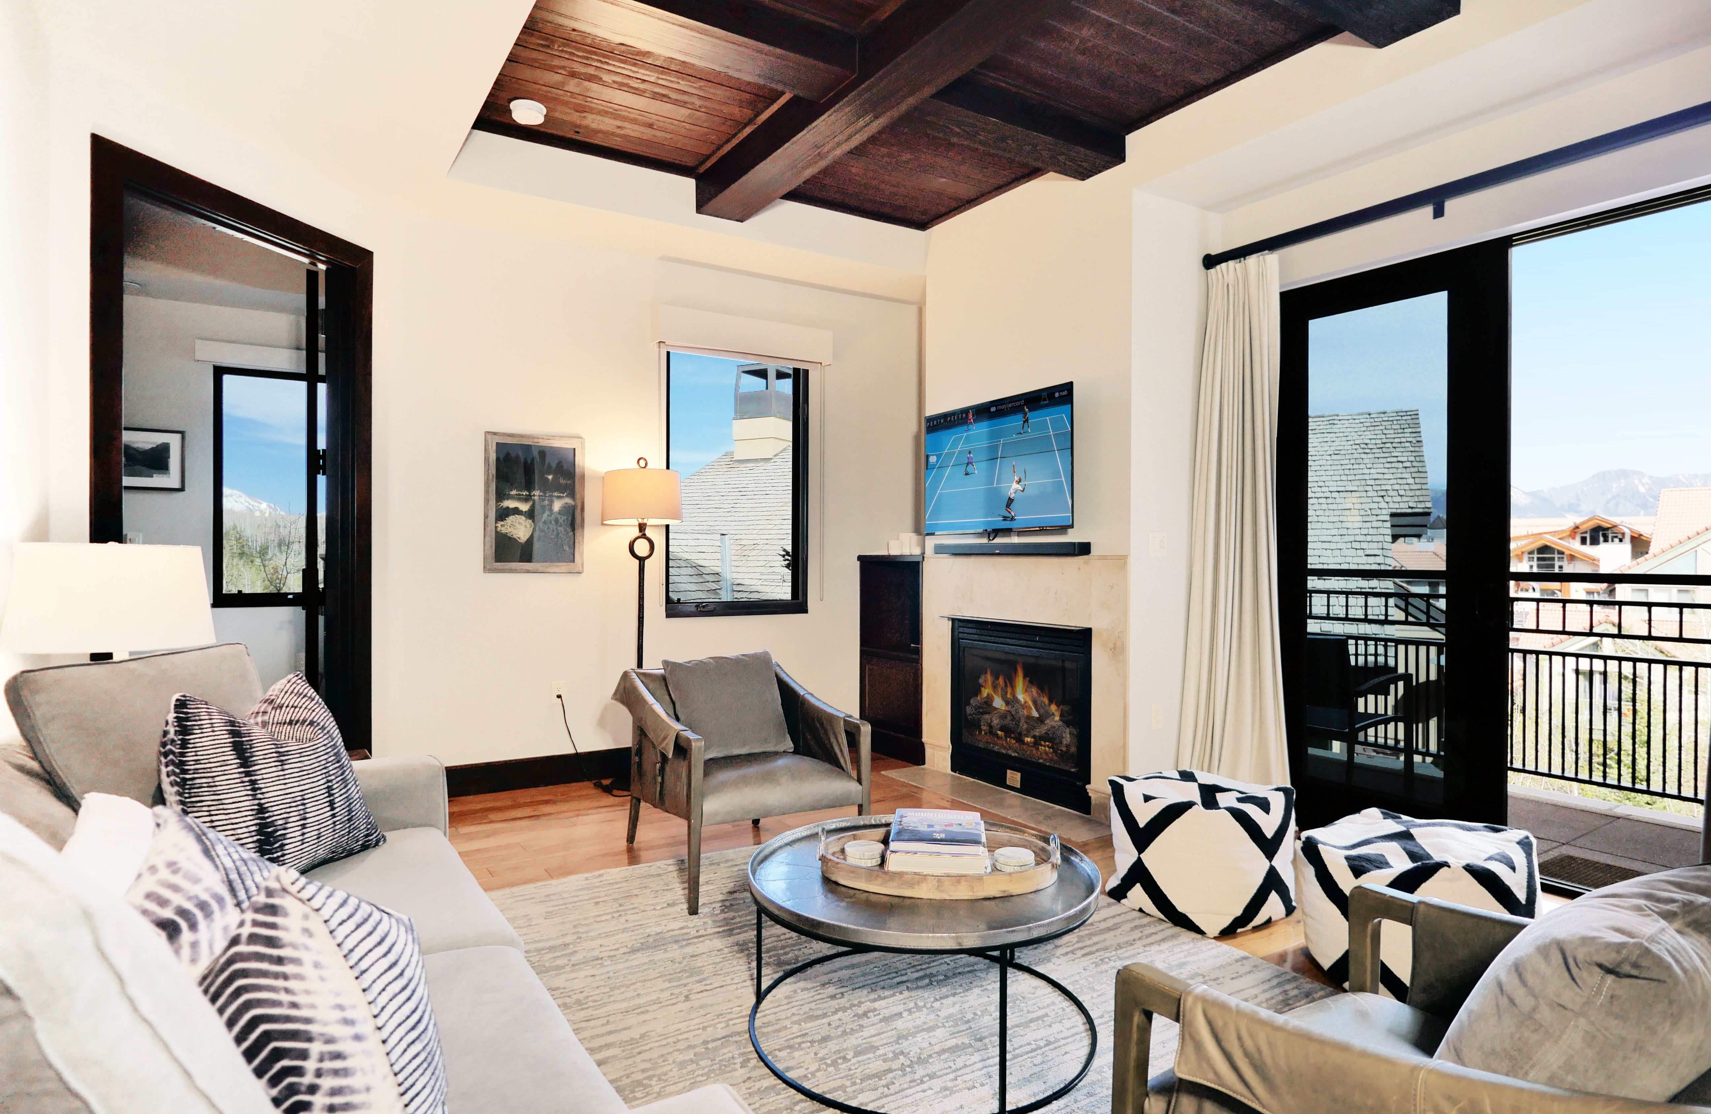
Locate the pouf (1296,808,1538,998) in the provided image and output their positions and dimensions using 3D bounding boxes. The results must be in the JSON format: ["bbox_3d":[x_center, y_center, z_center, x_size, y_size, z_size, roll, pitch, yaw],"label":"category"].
[{"bbox_3d":[1.571,0.990,2.410,0.408,0.413,0.408,0,0,-28],"label":"pouf"}]

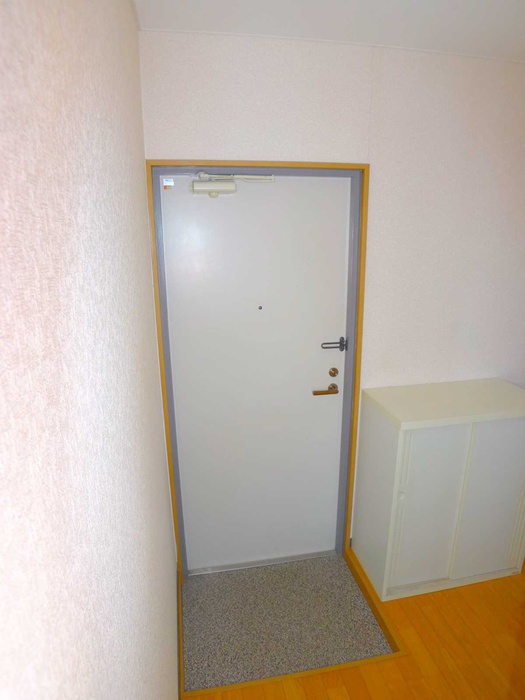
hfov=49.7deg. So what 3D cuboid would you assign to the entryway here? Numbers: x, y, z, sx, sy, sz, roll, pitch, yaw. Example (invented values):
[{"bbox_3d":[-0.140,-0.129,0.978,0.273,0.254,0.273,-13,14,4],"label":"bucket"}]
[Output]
[{"bbox_3d":[0.067,0.288,2.345,0.942,2.015,0.739,-4,18,-10],"label":"entryway"}]

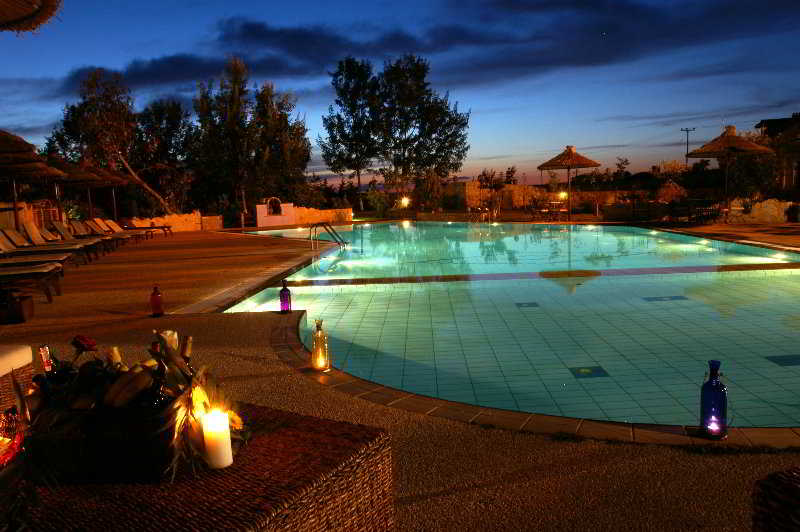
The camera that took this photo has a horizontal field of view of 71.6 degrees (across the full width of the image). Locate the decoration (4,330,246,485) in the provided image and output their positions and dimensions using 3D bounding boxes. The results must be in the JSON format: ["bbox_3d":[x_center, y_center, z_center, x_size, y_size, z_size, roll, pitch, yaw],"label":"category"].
[{"bbox_3d":[-0.723,0.351,1.483,0.540,0.300,0.360,-2,7,0],"label":"decoration"}]

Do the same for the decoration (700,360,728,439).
[{"bbox_3d":[1.242,0.520,2.183,0.104,0.303,0.104,-2,7,0],"label":"decoration"}]

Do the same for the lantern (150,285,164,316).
[{"bbox_3d":[-2.282,0.315,5.183,0.100,0.300,0.100,-2,7,0],"label":"lantern"}]

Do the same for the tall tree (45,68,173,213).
[{"bbox_3d":[-13.892,-5.417,26.560,6.000,7.700,5.000,-2,7,0],"label":"tall tree"}]

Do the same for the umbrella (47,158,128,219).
[{"bbox_3d":[-10.211,-2.173,18.134,2.750,2.900,2.750,-2,7,0],"label":"umbrella"}]

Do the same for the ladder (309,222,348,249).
[{"bbox_3d":[-1.665,-0.640,12.473,0.750,0.680,0.500,-2,7,2],"label":"ladder"}]

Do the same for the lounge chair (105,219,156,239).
[{"bbox_3d":[-9.495,-1.288,19.556,1.850,0.760,0.660,-2,7,2],"label":"lounge chair"}]

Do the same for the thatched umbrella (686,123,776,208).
[{"bbox_3d":[10.209,-2.876,17.234,2.750,2.900,2.750,-2,7,0],"label":"thatched umbrella"}]

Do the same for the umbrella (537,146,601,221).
[{"bbox_3d":[7.161,-3.459,23.334,2.700,2.900,2.700,-2,7,0],"label":"umbrella"}]

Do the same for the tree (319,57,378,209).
[{"bbox_3d":[-3.578,-9.260,39.337,4.800,11.600,5.000,-2,7,0],"label":"tree"}]

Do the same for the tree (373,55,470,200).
[{"bbox_3d":[1.828,-9.424,39.342,7.200,11.500,6.400,-2,7,0],"label":"tree"}]

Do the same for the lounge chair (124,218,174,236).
[{"bbox_3d":[-9.575,-1.457,21.056,1.850,0.760,0.660,-2,7,2],"label":"lounge chair"}]

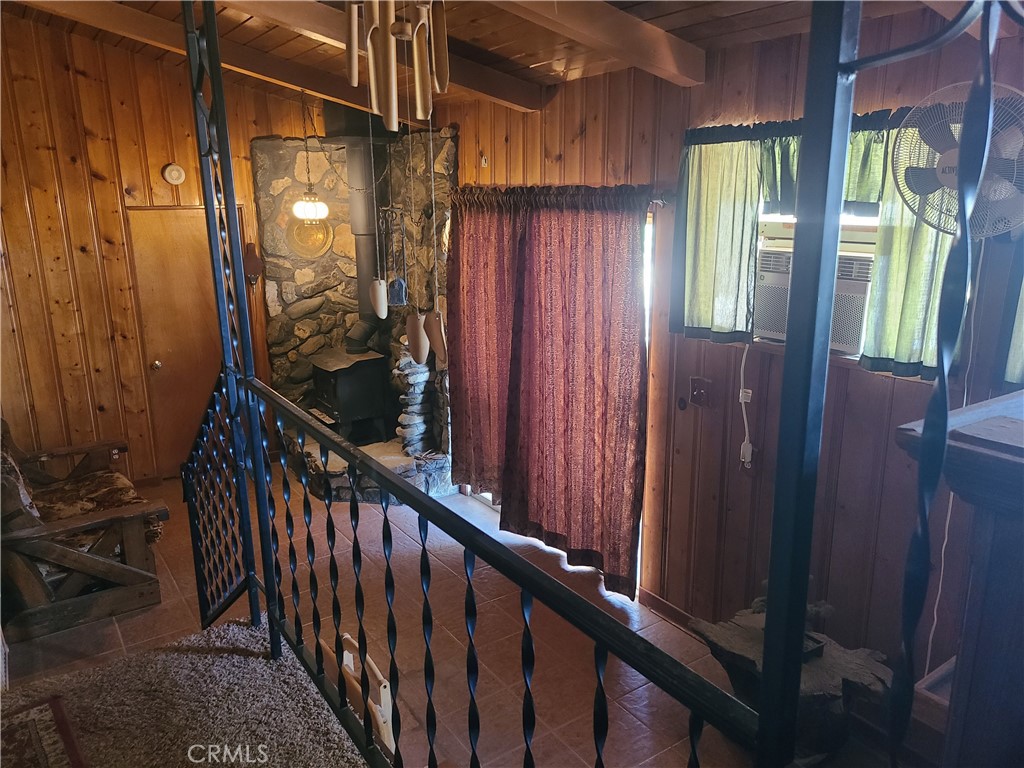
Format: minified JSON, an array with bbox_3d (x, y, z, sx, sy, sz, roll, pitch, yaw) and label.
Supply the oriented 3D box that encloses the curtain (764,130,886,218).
[{"bbox_3d":[1.096,-0.755,2.766,0.070,0.310,0.505,-10,17,-33],"label":"curtain"}]

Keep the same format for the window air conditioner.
[{"bbox_3d":[1.243,-0.362,2.964,0.320,0.445,0.495,-10,17,-33],"label":"window air conditioner"}]

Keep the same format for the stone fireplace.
[{"bbox_3d":[-1.170,-0.512,5.596,0.910,2.510,1.530,-10,17,-33],"label":"stone fireplace"}]

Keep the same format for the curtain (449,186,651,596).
[{"bbox_3d":[0.094,-0.053,4.405,0.150,2.090,1.840,-10,17,-33],"label":"curtain"}]

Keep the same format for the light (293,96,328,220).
[{"bbox_3d":[-1.285,-1.394,4.817,0.226,0.775,0.226,-10,17,-33],"label":"light"}]

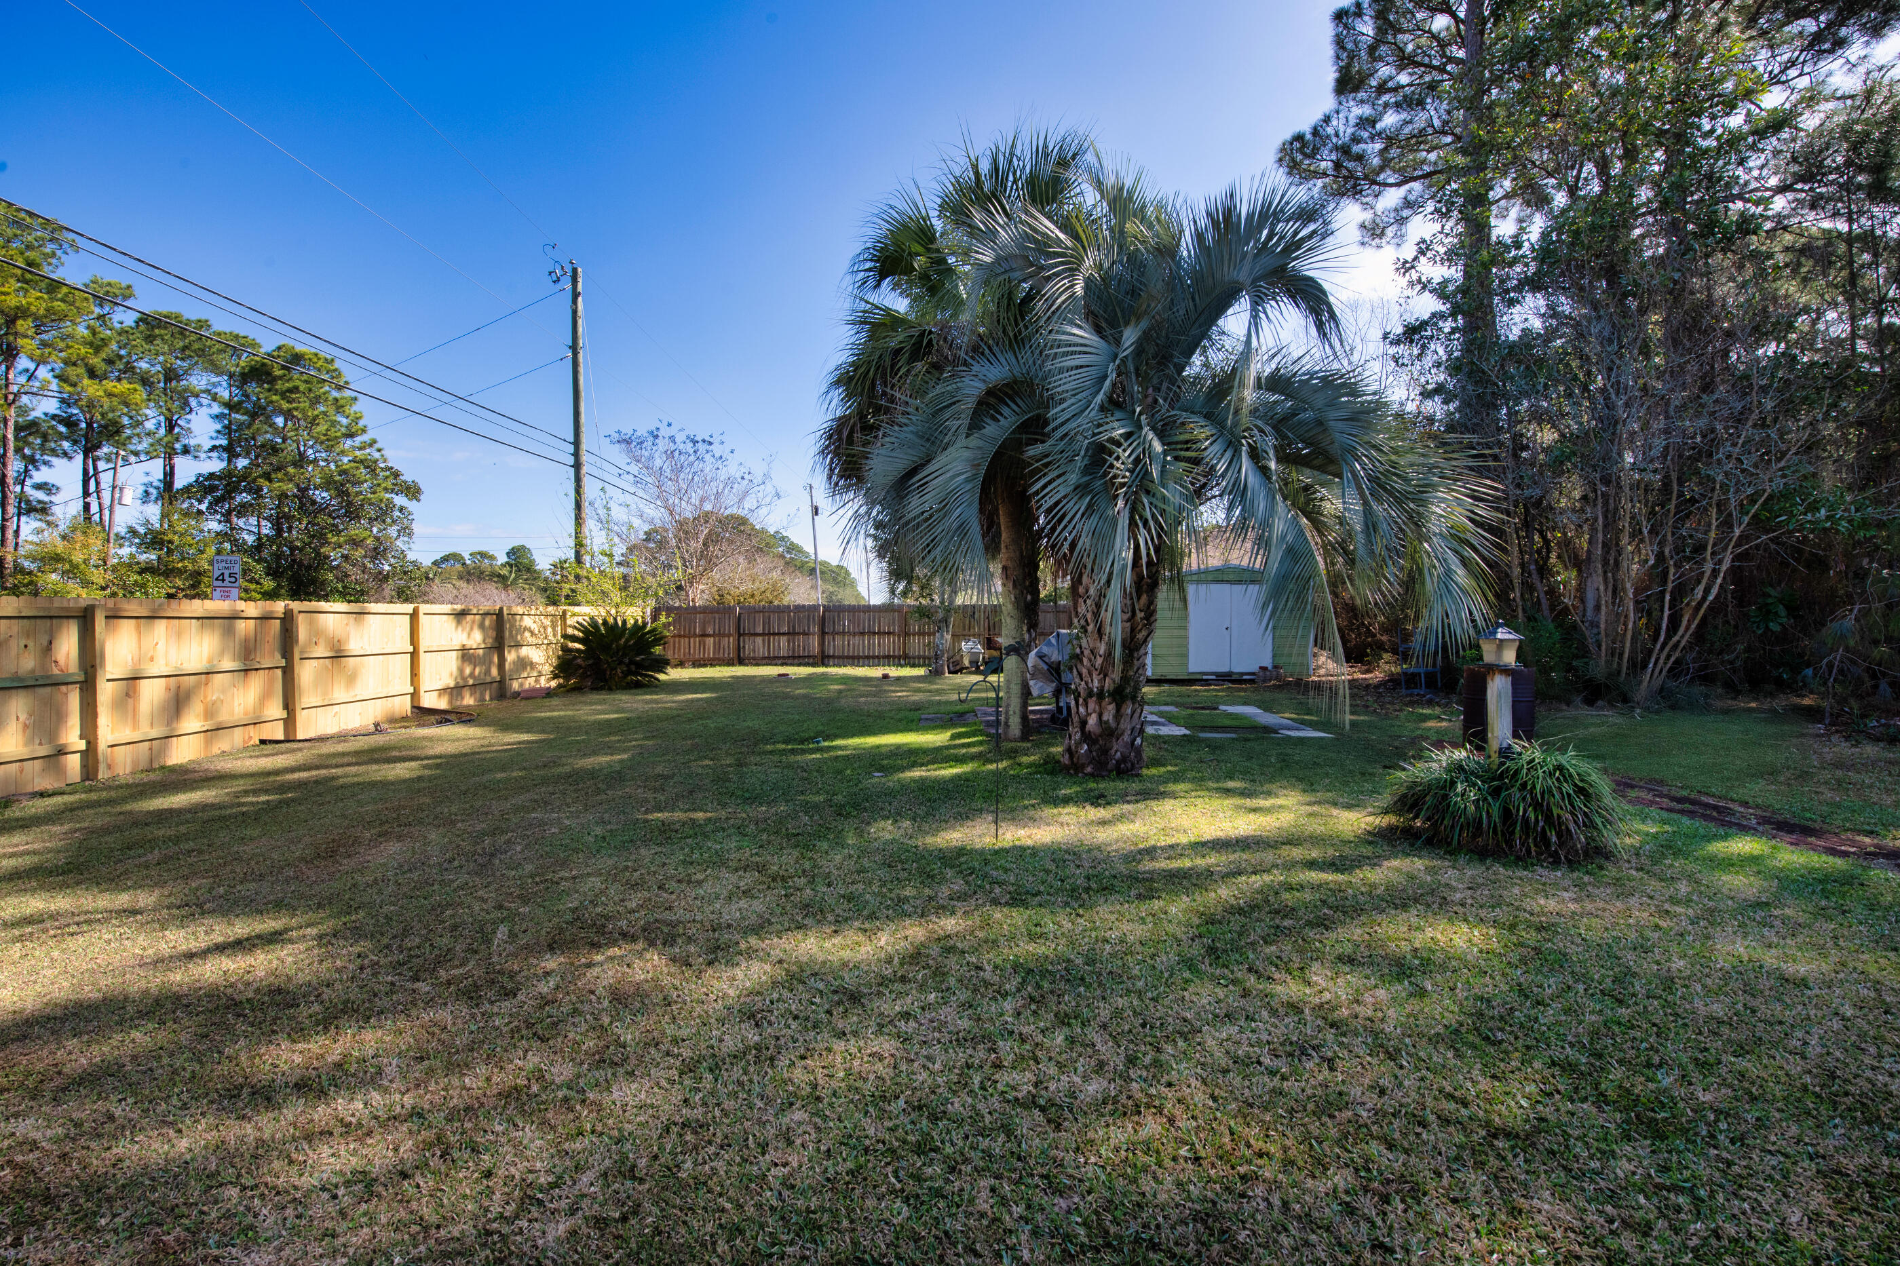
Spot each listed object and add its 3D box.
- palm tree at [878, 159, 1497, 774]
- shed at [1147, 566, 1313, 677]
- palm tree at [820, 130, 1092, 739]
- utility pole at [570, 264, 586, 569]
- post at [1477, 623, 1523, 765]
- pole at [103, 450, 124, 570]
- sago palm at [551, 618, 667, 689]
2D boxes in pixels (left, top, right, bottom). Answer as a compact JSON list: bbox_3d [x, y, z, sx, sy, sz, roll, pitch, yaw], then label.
[{"bbox_3d":[2.150,-1.650,7.400,5.600,6.050,5.200,0,1,0],"label":"palm tree"},{"bbox_3d":[6.330,-0.260,18.150,3.680,2.570,3.400,0,1,3],"label":"shed"},{"bbox_3d":[0.620,-2.460,9.350,4.200,7.600,4.200,0,1,0],"label":"palm tree"},{"bbox_3d":[-10.450,-4.650,20.800,0.290,11.600,0.290,-1,2,-27],"label":"utility pole"},{"bbox_3d":[3.730,0.640,5.000,0.190,1.420,0.190,0,1,-4],"label":"post"},{"bbox_3d":[-38.700,-3.780,34.000,0.240,9.250,0.240,5,2,-35],"label":"pole"},{"bbox_3d":[-7.600,0.450,16.600,2.450,1.620,2.450,-1,2,-25],"label":"sago palm"}]

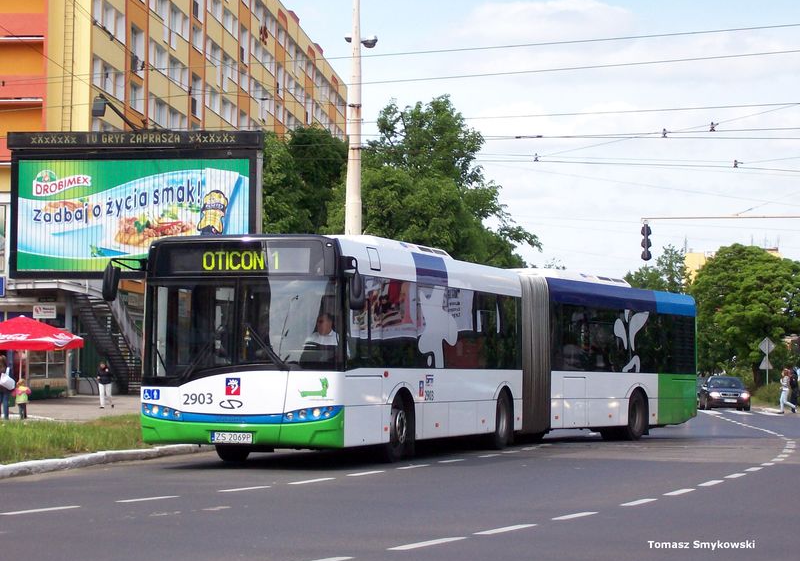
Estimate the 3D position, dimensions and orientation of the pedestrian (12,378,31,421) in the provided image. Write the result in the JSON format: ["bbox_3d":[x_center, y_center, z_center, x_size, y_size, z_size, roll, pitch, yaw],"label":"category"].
[{"bbox_3d":[-9.744,3.064,51.800,0.460,1.040,0.340,0,-3,3],"label":"pedestrian"}]

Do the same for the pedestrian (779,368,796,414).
[{"bbox_3d":[14.791,4.216,76.500,0.650,1.690,0.500,1,-3,-6],"label":"pedestrian"}]

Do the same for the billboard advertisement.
[{"bbox_3d":[-5.631,-1.596,42.691,5.480,3.170,0.450,0,-3,9],"label":"billboard advertisement"}]

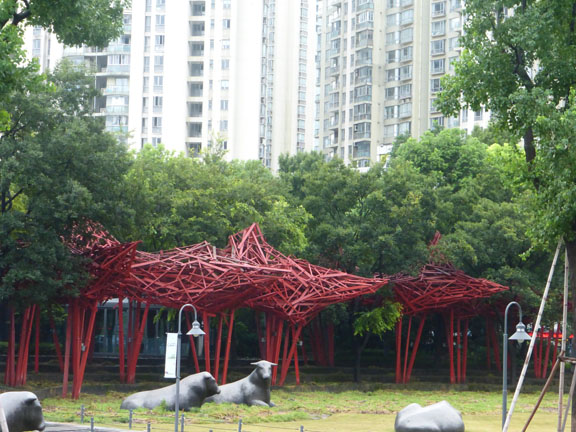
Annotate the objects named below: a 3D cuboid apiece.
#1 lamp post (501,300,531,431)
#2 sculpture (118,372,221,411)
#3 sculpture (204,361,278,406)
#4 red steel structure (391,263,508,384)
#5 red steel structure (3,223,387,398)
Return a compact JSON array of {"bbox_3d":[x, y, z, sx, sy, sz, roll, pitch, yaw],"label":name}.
[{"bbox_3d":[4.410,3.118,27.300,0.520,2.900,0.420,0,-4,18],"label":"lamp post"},{"bbox_3d":[-3.464,5.142,41.700,2.700,1.160,1.150,0,-5,20],"label":"sculpture"},{"bbox_3d":[-1.641,5.204,44.200,2.500,1.420,1.100,-2,-5,40],"label":"sculpture"},{"bbox_3d":[6.109,4.068,53.500,3.700,4.300,4.000,2,-4,-12],"label":"red steel structure"},{"bbox_3d":[-3.342,3.225,49.500,12.200,5.800,8.000,2,-4,-13],"label":"red steel structure"}]

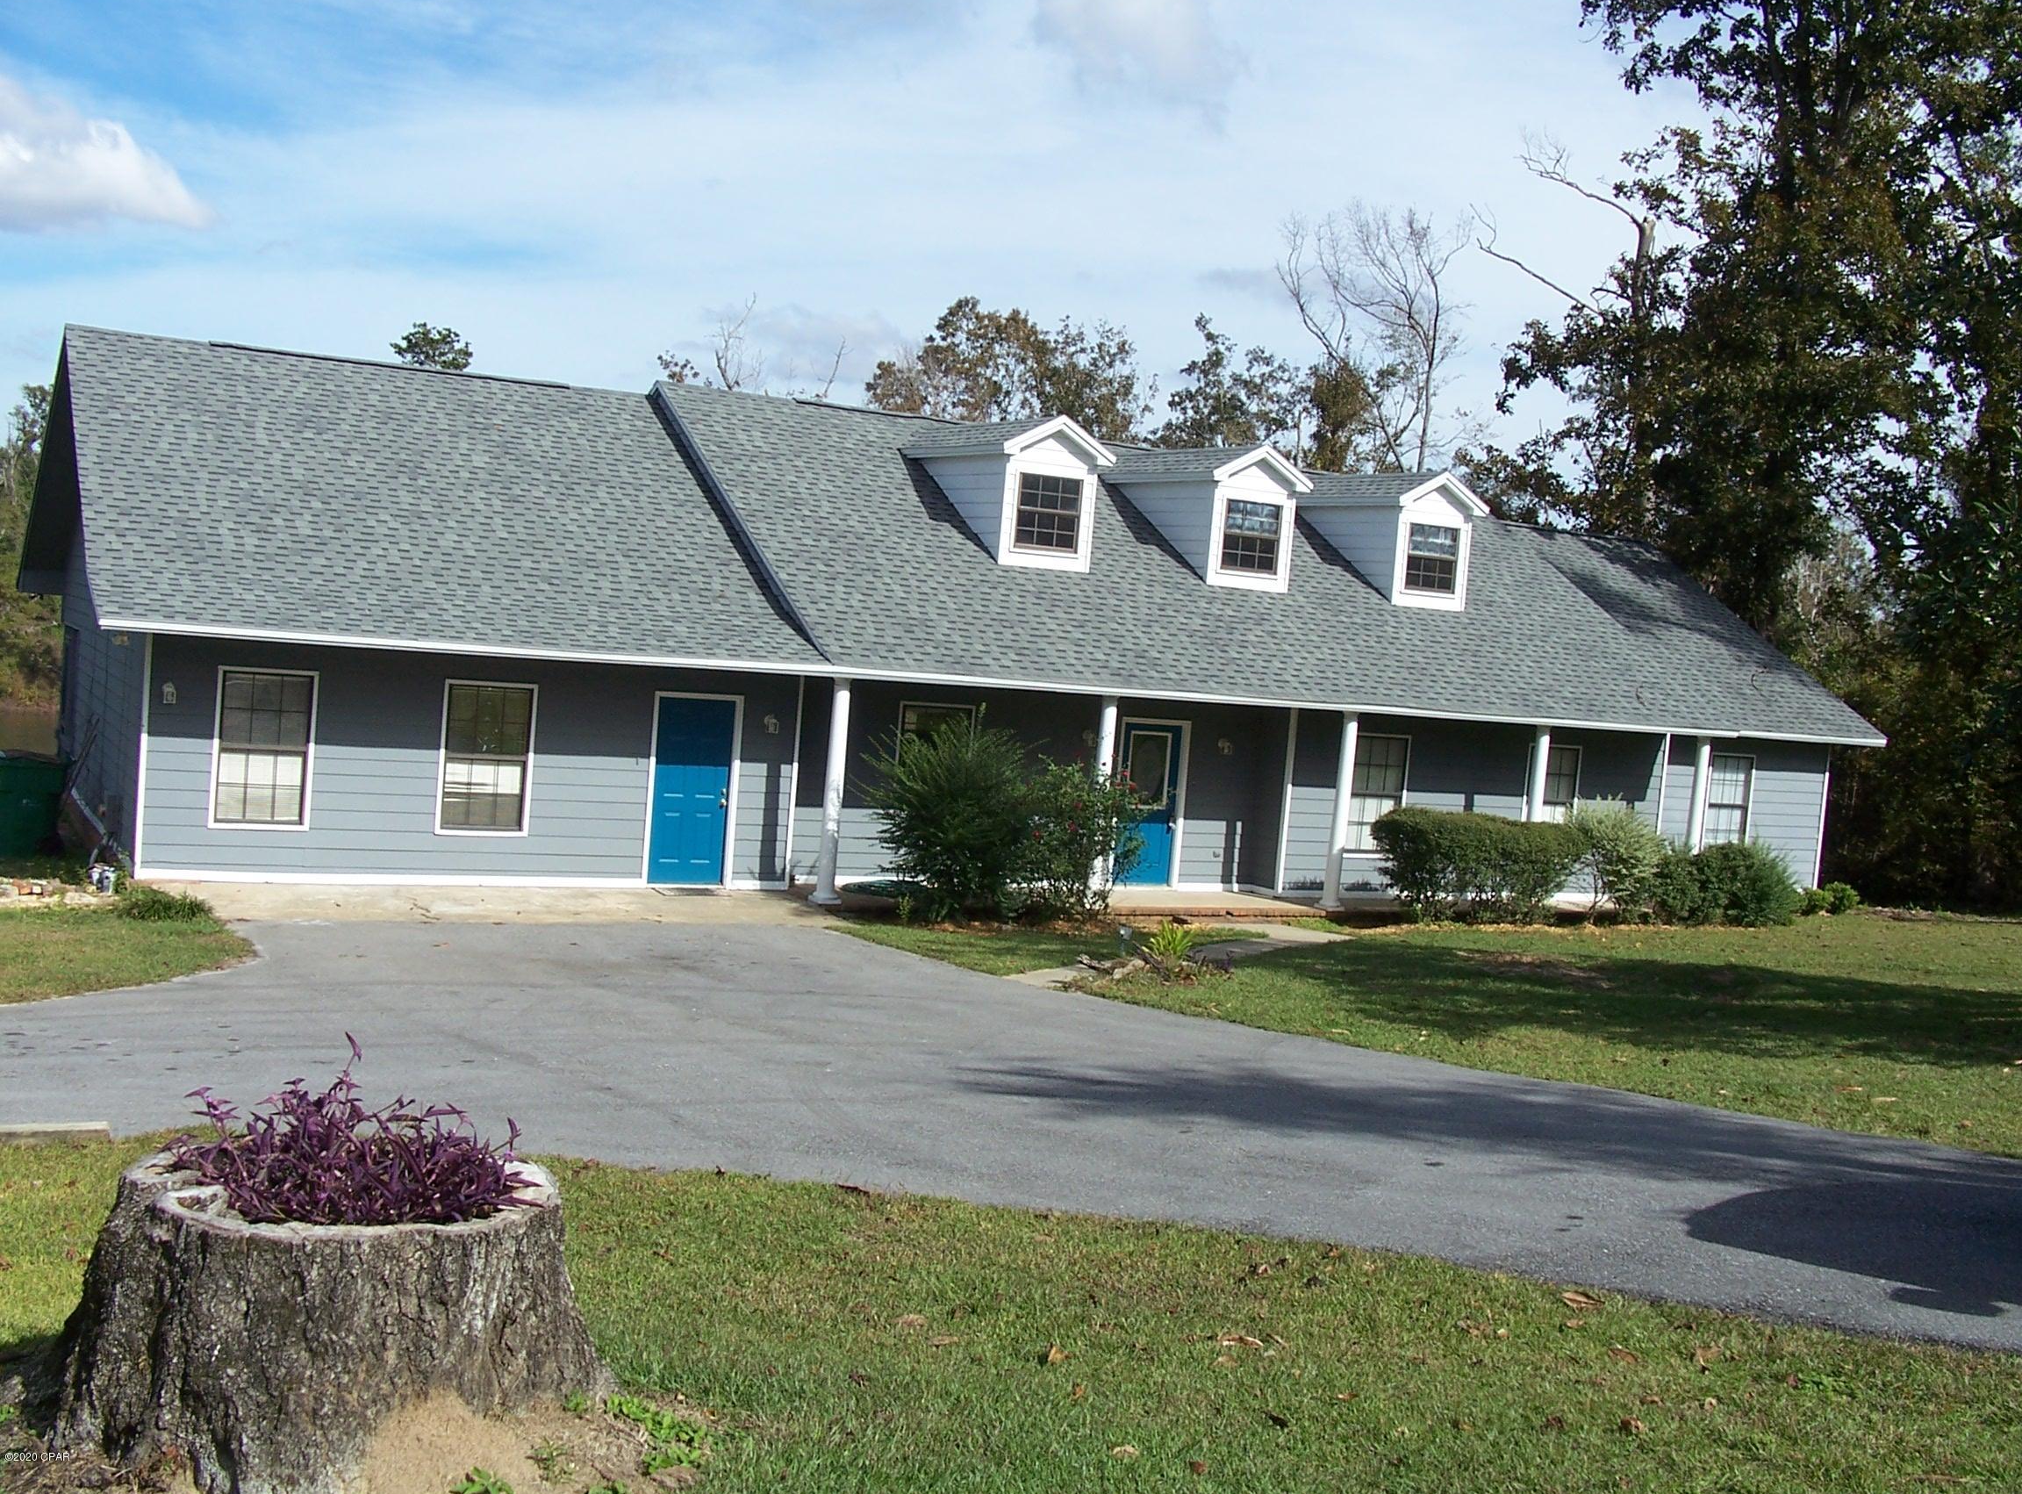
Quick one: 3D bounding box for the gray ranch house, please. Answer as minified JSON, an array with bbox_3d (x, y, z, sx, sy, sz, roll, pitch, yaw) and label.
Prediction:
[{"bbox_3d":[-0.281,-1.488,29.073,24.301,5.878,11.413,3,4,-30],"label":"gray ranch house"}]

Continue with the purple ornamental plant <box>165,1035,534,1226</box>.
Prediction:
[{"bbox_3d":[-1.326,0.734,4.100,0.720,0.290,0.600,4,3,-17],"label":"purple ornamental plant"}]

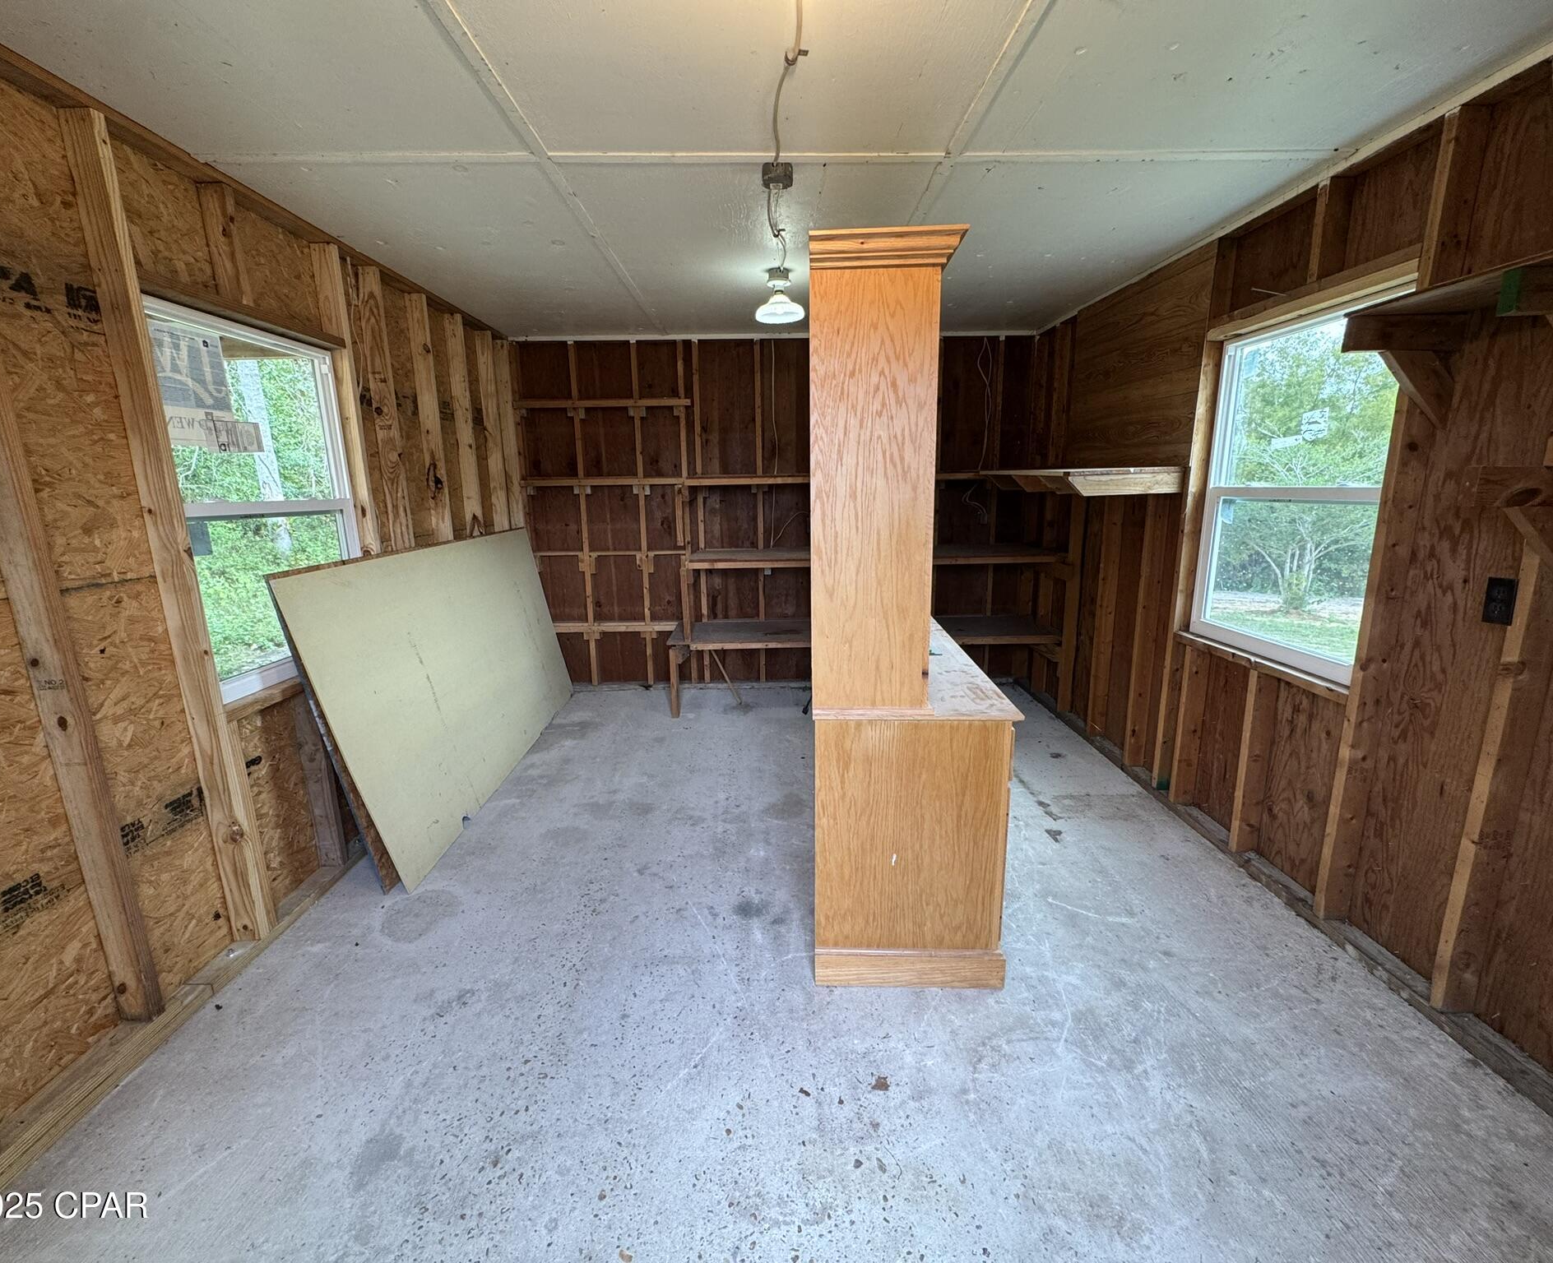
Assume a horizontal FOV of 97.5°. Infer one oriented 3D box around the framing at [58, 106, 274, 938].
[{"bbox_3d":[-1.760,-0.161,1.997,0.089,2.390,0.040,-1,12,-1],"label":"framing"}]

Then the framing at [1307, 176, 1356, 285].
[{"bbox_3d":[1.785,-1.287,2.192,0.089,0.300,0.040,-1,12,-1],"label":"framing"}]

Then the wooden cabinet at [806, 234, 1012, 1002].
[{"bbox_3d":[0.417,-0.106,2.561,0.575,2.035,1.600,-1,12,3],"label":"wooden cabinet"}]

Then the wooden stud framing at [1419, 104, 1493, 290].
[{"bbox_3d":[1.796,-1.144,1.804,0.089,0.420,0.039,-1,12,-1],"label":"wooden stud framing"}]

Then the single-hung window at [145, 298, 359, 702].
[{"bbox_3d":[-1.822,-0.458,2.492,0.085,1.220,0.910,-1,12,-1],"label":"single-hung window"}]

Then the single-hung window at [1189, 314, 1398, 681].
[{"bbox_3d":[1.886,-0.487,2.472,0.070,1.205,0.910,-1,12,-1],"label":"single-hung window"}]

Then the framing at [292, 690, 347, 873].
[{"bbox_3d":[-1.726,0.573,2.574,0.089,0.691,0.039,-1,12,-1],"label":"framing"}]

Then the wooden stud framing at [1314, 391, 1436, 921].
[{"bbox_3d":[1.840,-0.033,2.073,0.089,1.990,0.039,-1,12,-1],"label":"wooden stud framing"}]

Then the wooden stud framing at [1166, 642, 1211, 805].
[{"bbox_3d":[1.834,0.419,3.010,0.089,0.711,0.039,-1,12,-1],"label":"wooden stud framing"}]

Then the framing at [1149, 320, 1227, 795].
[{"bbox_3d":[1.822,-0.230,3.017,0.089,1.977,0.039,-1,12,-1],"label":"framing"}]

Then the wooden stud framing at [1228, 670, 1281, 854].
[{"bbox_3d":[1.820,0.502,2.587,0.089,0.710,0.042,-1,12,-1],"label":"wooden stud framing"}]

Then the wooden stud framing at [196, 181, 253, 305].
[{"bbox_3d":[-1.751,-1.226,2.172,0.089,0.345,0.039,-1,12,-1],"label":"wooden stud framing"}]

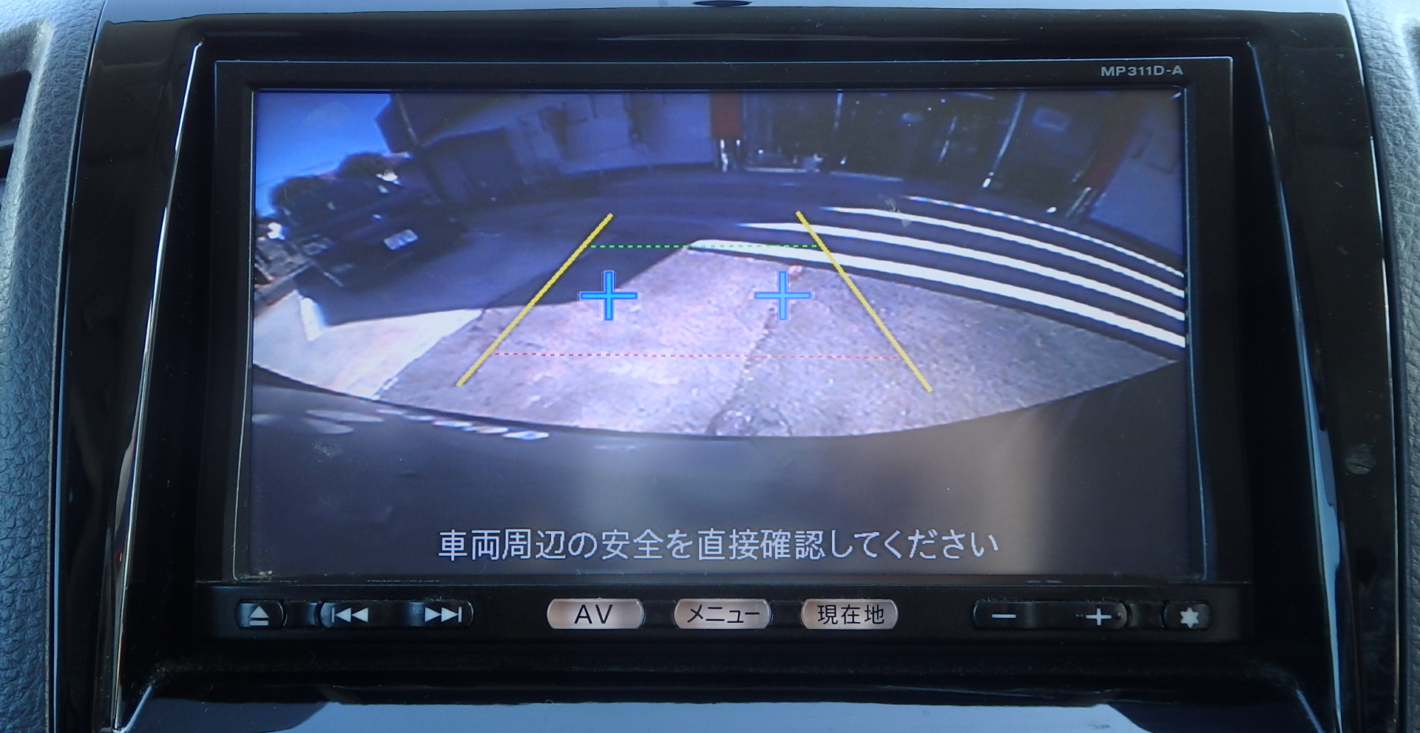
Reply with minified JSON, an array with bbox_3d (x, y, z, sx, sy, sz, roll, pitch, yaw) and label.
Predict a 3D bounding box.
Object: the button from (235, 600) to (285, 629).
[{"bbox_3d":[-0.075,0.042,0.228,0.008,0.005,0.004,0,-5,1],"label":"button"}]

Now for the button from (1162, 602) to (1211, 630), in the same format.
[{"bbox_3d":[0.079,0.042,0.226,0.008,0.005,0.004,0,-5,1],"label":"button"}]

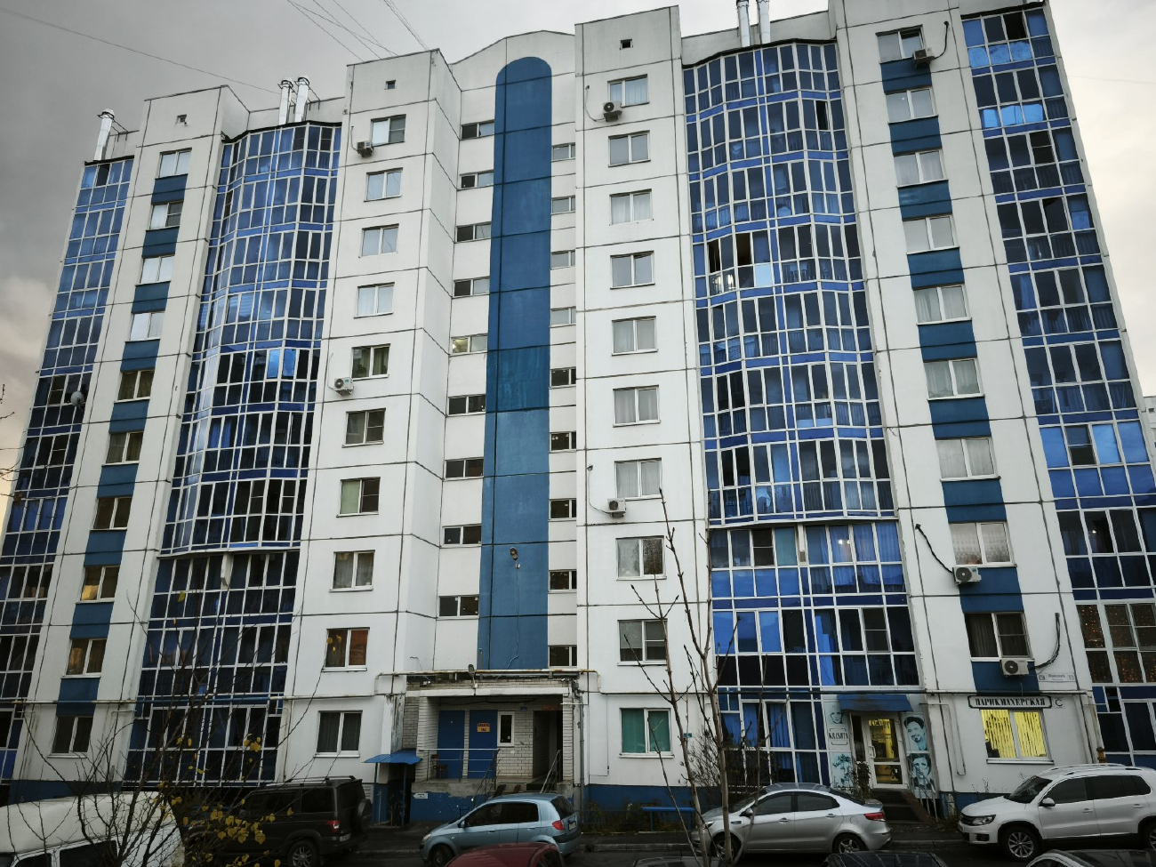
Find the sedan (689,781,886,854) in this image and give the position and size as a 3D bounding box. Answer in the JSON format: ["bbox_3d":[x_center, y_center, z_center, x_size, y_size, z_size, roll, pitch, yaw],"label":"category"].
[{"bbox_3d":[4.686,8.678,17.266,4.370,1.470,1.720,-7,-18,12],"label":"sedan"}]

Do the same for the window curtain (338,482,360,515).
[{"bbox_3d":[-8.905,2.534,29.936,0.800,1.300,0.100,-4,-17,12],"label":"window curtain"}]

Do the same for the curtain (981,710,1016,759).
[{"bbox_3d":[12.548,8.963,22.926,0.900,1.350,0.100,-4,-17,12],"label":"curtain"}]

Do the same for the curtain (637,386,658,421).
[{"bbox_3d":[2.585,-1.070,28.239,0.700,1.242,0.100,-4,-18,12],"label":"curtain"}]

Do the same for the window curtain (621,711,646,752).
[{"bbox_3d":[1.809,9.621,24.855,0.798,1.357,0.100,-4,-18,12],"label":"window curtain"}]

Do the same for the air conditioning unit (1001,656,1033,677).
[{"bbox_3d":[13.003,6.971,22.935,0.790,0.550,0.300,-4,-17,12],"label":"air conditioning unit"}]

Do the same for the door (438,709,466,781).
[{"bbox_3d":[-4.331,10.609,26.225,0.940,2.151,0.080,-4,-18,12],"label":"door"}]

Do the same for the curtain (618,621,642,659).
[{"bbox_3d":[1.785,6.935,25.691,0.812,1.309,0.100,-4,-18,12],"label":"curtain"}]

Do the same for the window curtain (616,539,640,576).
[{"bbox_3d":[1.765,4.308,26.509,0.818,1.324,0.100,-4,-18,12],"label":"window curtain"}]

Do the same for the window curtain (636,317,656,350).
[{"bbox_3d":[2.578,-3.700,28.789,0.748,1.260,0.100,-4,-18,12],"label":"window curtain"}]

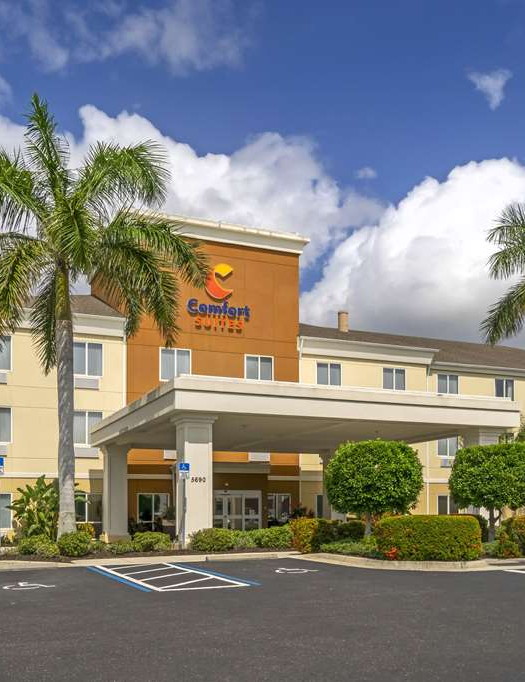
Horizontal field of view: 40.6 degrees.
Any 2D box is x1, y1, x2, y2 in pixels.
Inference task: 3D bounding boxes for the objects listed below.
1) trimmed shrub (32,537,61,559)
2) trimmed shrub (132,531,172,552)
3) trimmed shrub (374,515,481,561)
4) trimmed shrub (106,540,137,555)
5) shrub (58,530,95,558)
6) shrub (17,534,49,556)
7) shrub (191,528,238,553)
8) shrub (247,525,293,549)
[{"bbox_3d":[-5.024,4.849,16.600,0.720,0.544,0.792,0,-5,0],"label":"trimmed shrub"},{"bbox_3d":[-2.797,5.052,17.900,1.008,0.538,1.008,0,-5,0],"label":"trimmed shrub"},{"bbox_3d":[3.750,4.485,16.050,2.400,1.050,1.100,-1,-9,7],"label":"trimmed shrub"},{"bbox_3d":[-3.513,5.145,17.700,0.797,0.338,0.837,0,-5,0],"label":"trimmed shrub"},{"bbox_3d":[-4.451,4.846,17.000,0.909,0.604,0.909,0,-5,0],"label":"shrub"},{"bbox_3d":[-5.738,5.137,17.800,0.800,0.560,0.750,0,-9,0],"label":"shrub"},{"bbox_3d":[-1.297,5.280,18.800,1.270,0.616,1.143,0,-5,0],"label":"shrub"},{"bbox_3d":[0.222,5.421,19.700,1.276,0.646,1.148,0,-5,0],"label":"shrub"}]

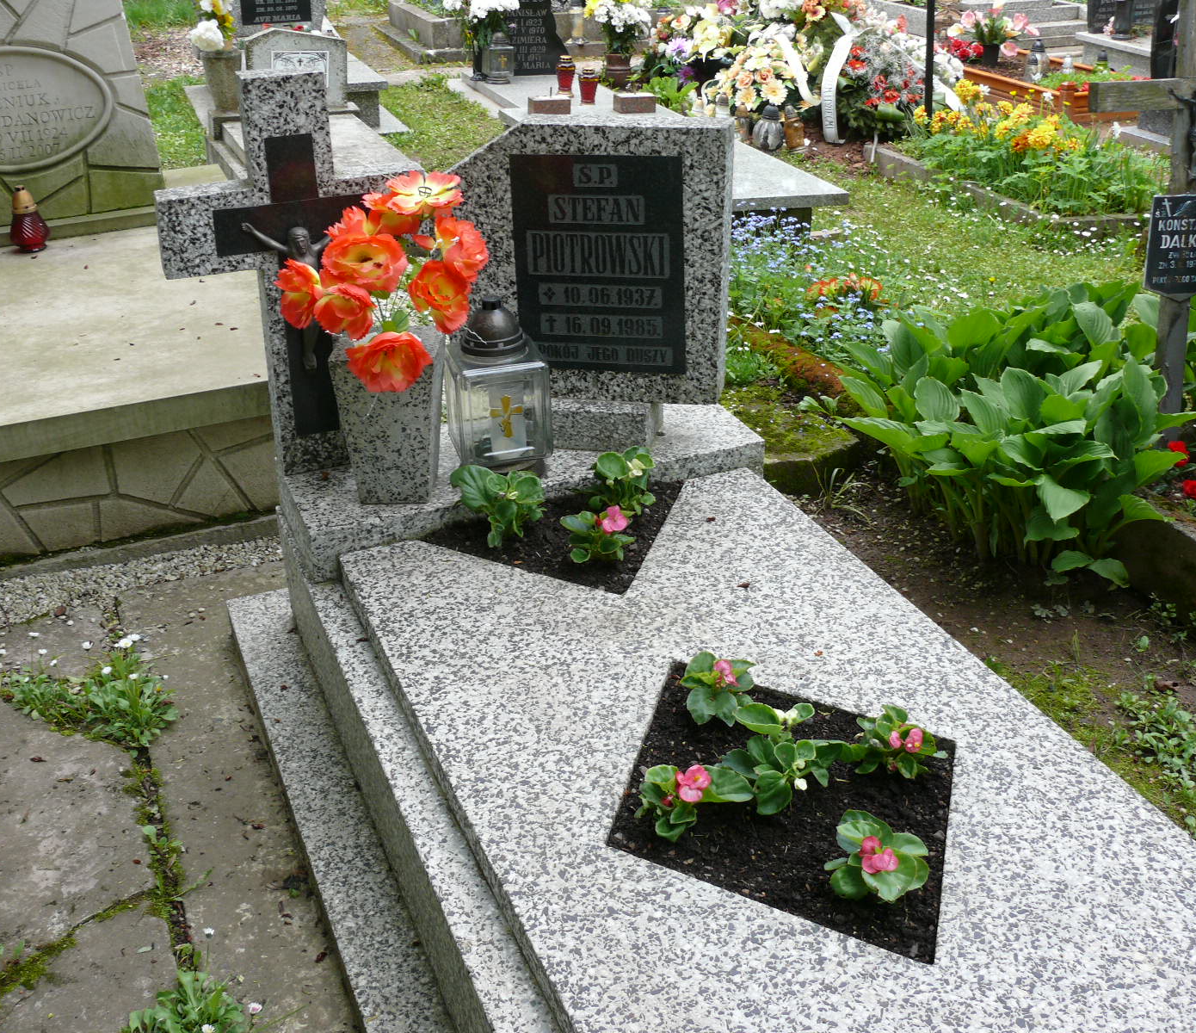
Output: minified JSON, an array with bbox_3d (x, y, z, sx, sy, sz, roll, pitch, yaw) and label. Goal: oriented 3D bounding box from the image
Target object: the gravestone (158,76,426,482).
[{"bbox_3d":[-0.504,-0.406,2.371,0.437,0.680,0.065,-11,28,-18],"label":"gravestone"}]

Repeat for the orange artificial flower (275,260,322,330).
[{"bbox_3d":[-0.512,-0.382,2.385,0.083,0.112,0.105,-10,26,-16],"label":"orange artificial flower"}]

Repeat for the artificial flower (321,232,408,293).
[{"bbox_3d":[-0.361,-0.395,2.160,0.130,0.100,0.078,-6,-8,-8],"label":"artificial flower"}]

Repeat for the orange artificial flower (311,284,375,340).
[{"bbox_3d":[-0.405,-0.324,2.214,0.098,0.092,0.075,9,17,19],"label":"orange artificial flower"}]

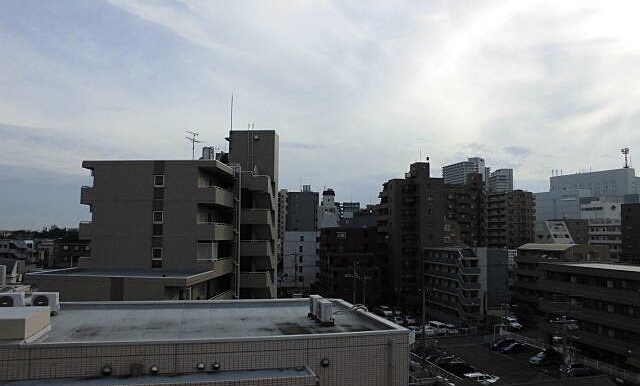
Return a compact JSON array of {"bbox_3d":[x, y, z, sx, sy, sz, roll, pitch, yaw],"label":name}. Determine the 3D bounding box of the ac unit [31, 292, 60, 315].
[{"bbox_3d":[-8.553,3.466,14.989,0.730,0.660,0.280,1,-4,-7],"label":"ac unit"}]

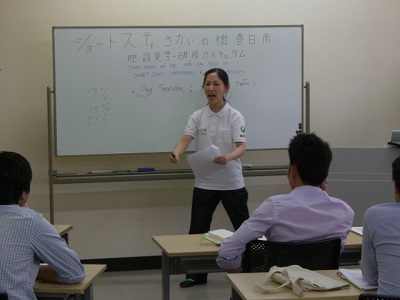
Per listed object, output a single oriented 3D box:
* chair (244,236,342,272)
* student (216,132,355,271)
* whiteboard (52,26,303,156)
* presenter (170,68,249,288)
[{"bbox_3d":[0.380,0.791,5.277,0.500,0.810,0.540,-2,7,-13],"label":"chair"},{"bbox_3d":[0.357,0.538,5.372,0.620,1.290,0.760,-1,7,-9],"label":"student"},{"bbox_3d":[-0.127,-0.426,7.620,1.810,0.910,0.040,-2,7,-13],"label":"whiteboard"},{"bbox_3d":[0.091,0.204,7.271,0.560,1.520,0.480,2,7,18],"label":"presenter"}]

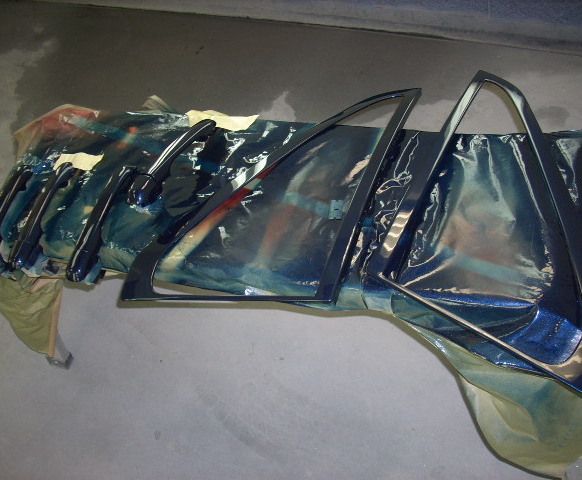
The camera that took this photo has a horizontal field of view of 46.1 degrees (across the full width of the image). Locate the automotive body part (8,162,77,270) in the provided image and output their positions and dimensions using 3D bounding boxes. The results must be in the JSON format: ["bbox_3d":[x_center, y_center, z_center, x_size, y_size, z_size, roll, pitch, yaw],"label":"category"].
[{"bbox_3d":[-0.414,-0.046,1.158,0.034,0.042,0.225,4,51,8],"label":"automotive body part"}]

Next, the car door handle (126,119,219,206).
[{"bbox_3d":[-0.198,-0.141,1.219,0.040,0.047,0.218,23,56,22],"label":"car door handle"}]

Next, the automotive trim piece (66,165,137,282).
[{"bbox_3d":[-0.304,-0.033,1.138,0.034,0.042,0.241,6,51,10],"label":"automotive trim piece"}]

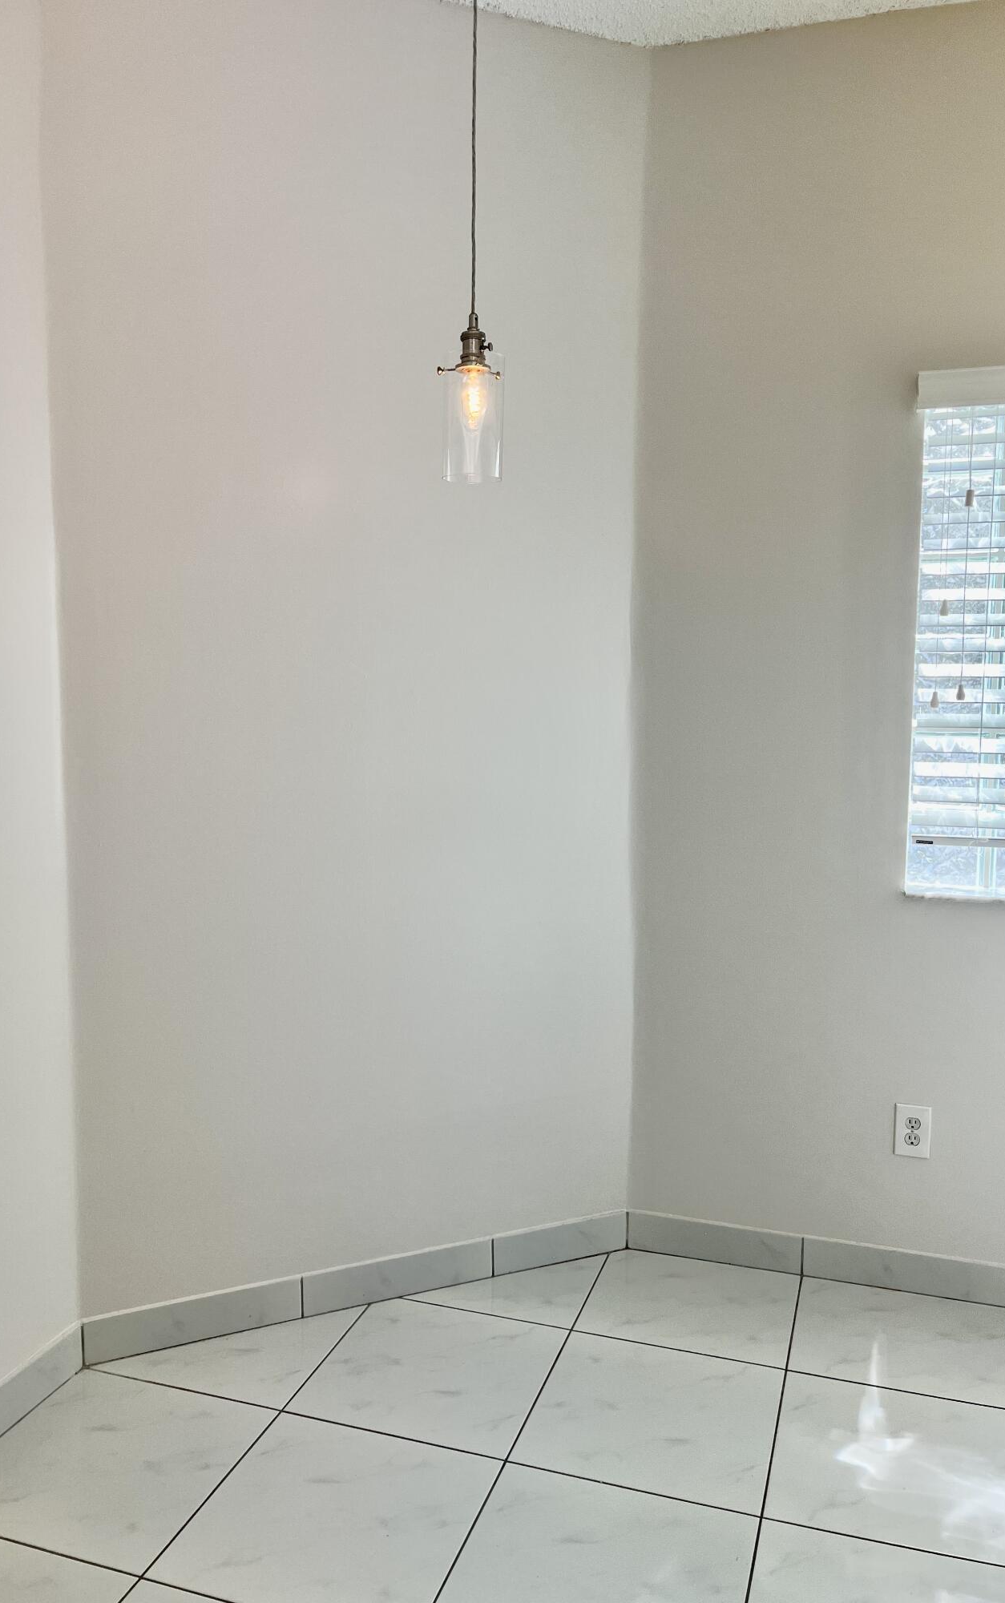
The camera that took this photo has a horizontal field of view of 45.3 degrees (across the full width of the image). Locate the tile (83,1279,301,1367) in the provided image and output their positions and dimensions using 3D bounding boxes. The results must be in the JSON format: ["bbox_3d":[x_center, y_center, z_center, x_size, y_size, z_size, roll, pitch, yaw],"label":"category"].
[{"bbox_3d":[-0.652,1.106,2.575,0.455,0.097,0.011,-3,7,-25],"label":"tile"}]

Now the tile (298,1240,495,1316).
[{"bbox_3d":[-0.236,1.103,2.794,0.459,0.090,0.011,-2,6,-24],"label":"tile"}]

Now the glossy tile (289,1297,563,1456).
[{"bbox_3d":[-0.138,1.172,2.478,0.453,0.011,0.453,2,6,18],"label":"glossy tile"}]

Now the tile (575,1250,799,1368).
[{"bbox_3d":[0.432,1.147,2.742,0.453,0.011,0.400,2,6,18],"label":"tile"}]

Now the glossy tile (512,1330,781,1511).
[{"bbox_3d":[0.299,1.200,2.357,0.457,0.009,0.457,2,6,18],"label":"glossy tile"}]

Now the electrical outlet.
[{"bbox_3d":[0.951,0.765,2.788,0.079,0.124,0.009,2,6,18],"label":"electrical outlet"}]

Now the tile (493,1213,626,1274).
[{"bbox_3d":[0.145,1.087,2.962,0.364,0.090,0.011,-2,6,-24],"label":"tile"}]

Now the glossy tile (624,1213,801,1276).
[{"bbox_3d":[0.520,1.088,2.963,0.426,0.090,0.011,2,6,18],"label":"glossy tile"}]

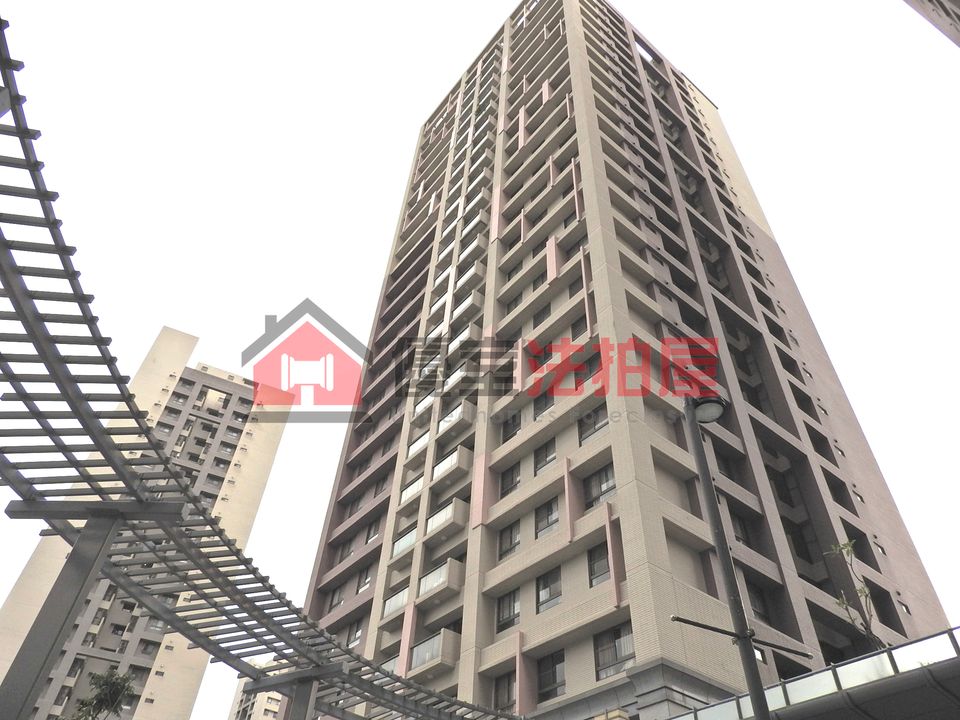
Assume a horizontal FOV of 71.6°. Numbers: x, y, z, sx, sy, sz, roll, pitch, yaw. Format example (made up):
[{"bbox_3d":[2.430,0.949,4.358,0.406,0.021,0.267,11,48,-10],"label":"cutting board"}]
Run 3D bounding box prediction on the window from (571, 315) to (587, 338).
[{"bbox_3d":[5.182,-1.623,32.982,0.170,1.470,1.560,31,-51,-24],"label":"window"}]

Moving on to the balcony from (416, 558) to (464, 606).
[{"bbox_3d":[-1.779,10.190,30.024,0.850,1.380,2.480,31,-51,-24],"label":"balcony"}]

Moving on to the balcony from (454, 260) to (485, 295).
[{"bbox_3d":[-0.605,-5.544,47.179,1.000,1.458,2.527,31,-51,-24],"label":"balcony"}]

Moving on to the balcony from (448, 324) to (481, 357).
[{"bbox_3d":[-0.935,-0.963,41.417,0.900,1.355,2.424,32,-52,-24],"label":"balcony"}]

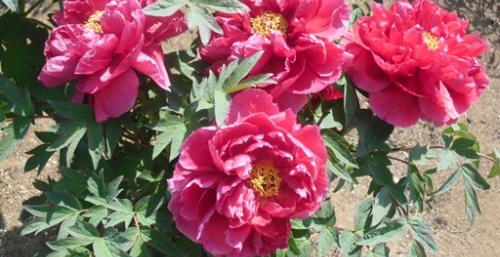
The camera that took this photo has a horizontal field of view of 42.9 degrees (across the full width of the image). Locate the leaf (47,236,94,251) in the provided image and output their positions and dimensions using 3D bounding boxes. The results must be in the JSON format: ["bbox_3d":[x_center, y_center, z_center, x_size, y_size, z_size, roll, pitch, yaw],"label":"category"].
[{"bbox_3d":[-0.229,0.146,0.810,0.060,0.014,0.019,-1,56,-1],"label":"leaf"}]

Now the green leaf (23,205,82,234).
[{"bbox_3d":[-0.247,0.113,0.790,0.072,0.014,0.043,-11,49,-2],"label":"green leaf"}]

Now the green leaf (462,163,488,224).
[{"bbox_3d":[0.311,0.090,0.880,0.030,0.016,0.081,-5,76,-10],"label":"green leaf"}]

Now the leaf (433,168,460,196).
[{"bbox_3d":[0.269,0.073,0.870,0.015,0.053,0.015,48,18,23],"label":"leaf"}]

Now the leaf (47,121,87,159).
[{"bbox_3d":[-0.240,0.016,0.830,0.060,0.012,0.046,-34,59,-15],"label":"leaf"}]

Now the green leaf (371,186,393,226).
[{"bbox_3d":[0.178,0.106,0.870,0.023,0.015,0.057,19,73,13],"label":"green leaf"}]

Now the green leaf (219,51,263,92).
[{"bbox_3d":[-0.011,-0.063,0.700,0.062,0.012,0.033,-43,58,-6],"label":"green leaf"}]

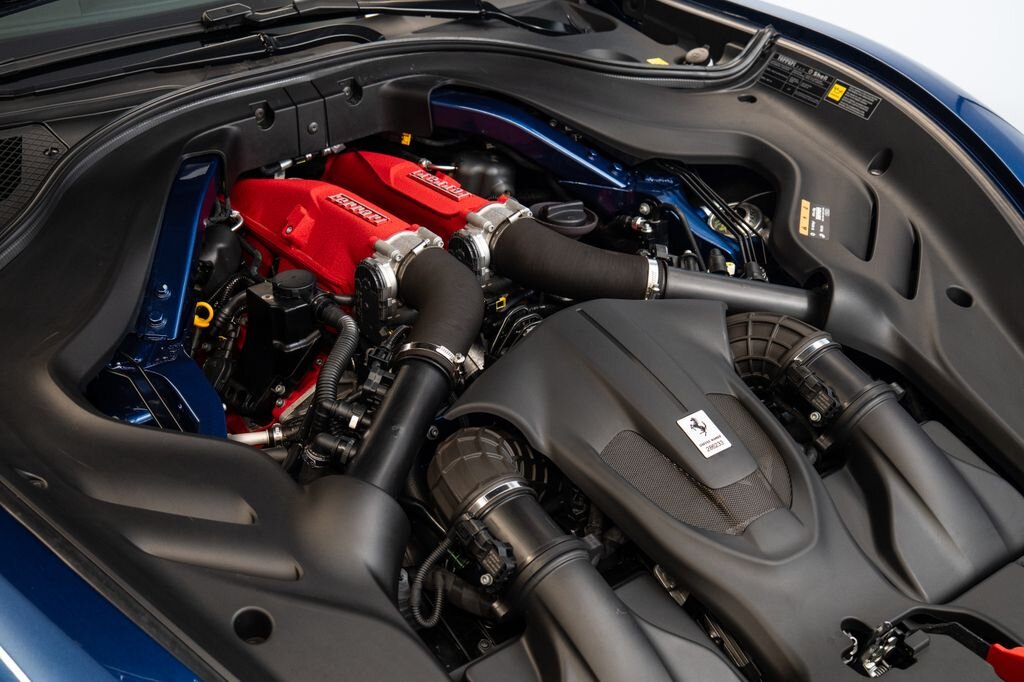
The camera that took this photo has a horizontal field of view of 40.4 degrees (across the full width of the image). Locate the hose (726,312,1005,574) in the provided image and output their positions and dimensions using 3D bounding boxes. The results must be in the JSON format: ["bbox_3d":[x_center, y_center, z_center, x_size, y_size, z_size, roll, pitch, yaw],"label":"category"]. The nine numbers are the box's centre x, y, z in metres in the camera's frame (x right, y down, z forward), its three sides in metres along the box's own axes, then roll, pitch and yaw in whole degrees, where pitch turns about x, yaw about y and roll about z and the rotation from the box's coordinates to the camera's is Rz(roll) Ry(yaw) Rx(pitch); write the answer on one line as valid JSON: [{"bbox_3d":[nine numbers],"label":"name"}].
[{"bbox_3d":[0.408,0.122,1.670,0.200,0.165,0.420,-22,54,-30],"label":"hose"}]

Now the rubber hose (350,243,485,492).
[{"bbox_3d":[-0.107,0.026,1.678,0.120,0.085,0.440,3,36,0],"label":"rubber hose"}]

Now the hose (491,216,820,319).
[{"bbox_3d":[0.179,-0.087,1.852,0.440,0.085,0.120,11,37,12],"label":"hose"}]

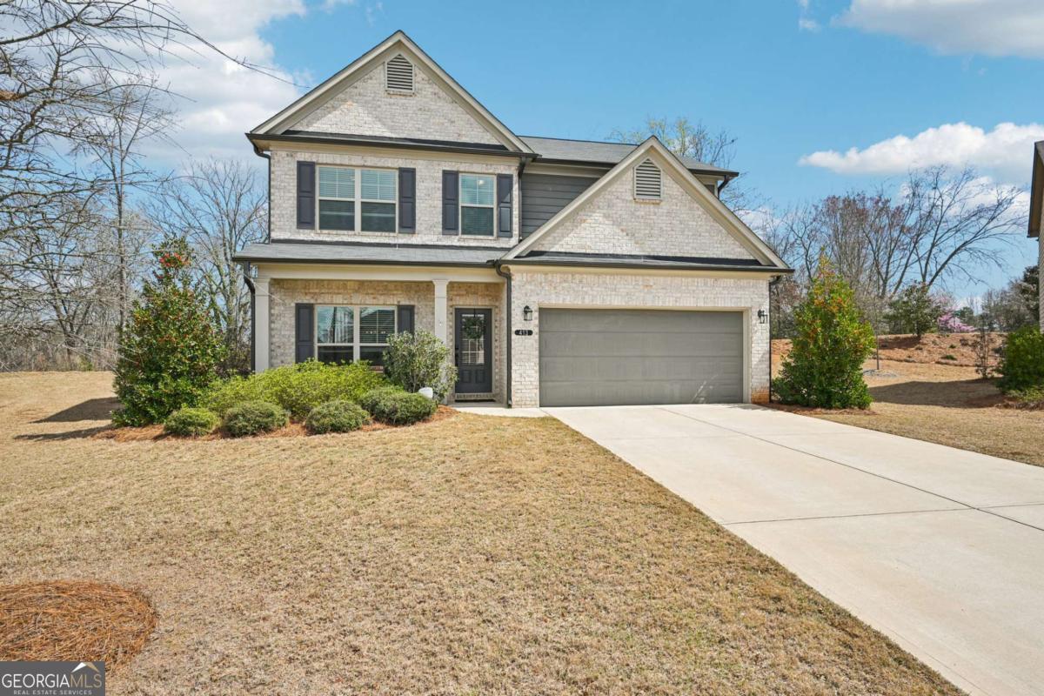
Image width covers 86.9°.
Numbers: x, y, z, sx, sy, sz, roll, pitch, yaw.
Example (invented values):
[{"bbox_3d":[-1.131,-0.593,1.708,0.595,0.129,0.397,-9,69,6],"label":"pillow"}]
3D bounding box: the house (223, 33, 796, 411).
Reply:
[{"bbox_3d":[-0.929,-2.983,17.770,11.970,8.650,13.000,0,-1,-11],"label":"house"}]

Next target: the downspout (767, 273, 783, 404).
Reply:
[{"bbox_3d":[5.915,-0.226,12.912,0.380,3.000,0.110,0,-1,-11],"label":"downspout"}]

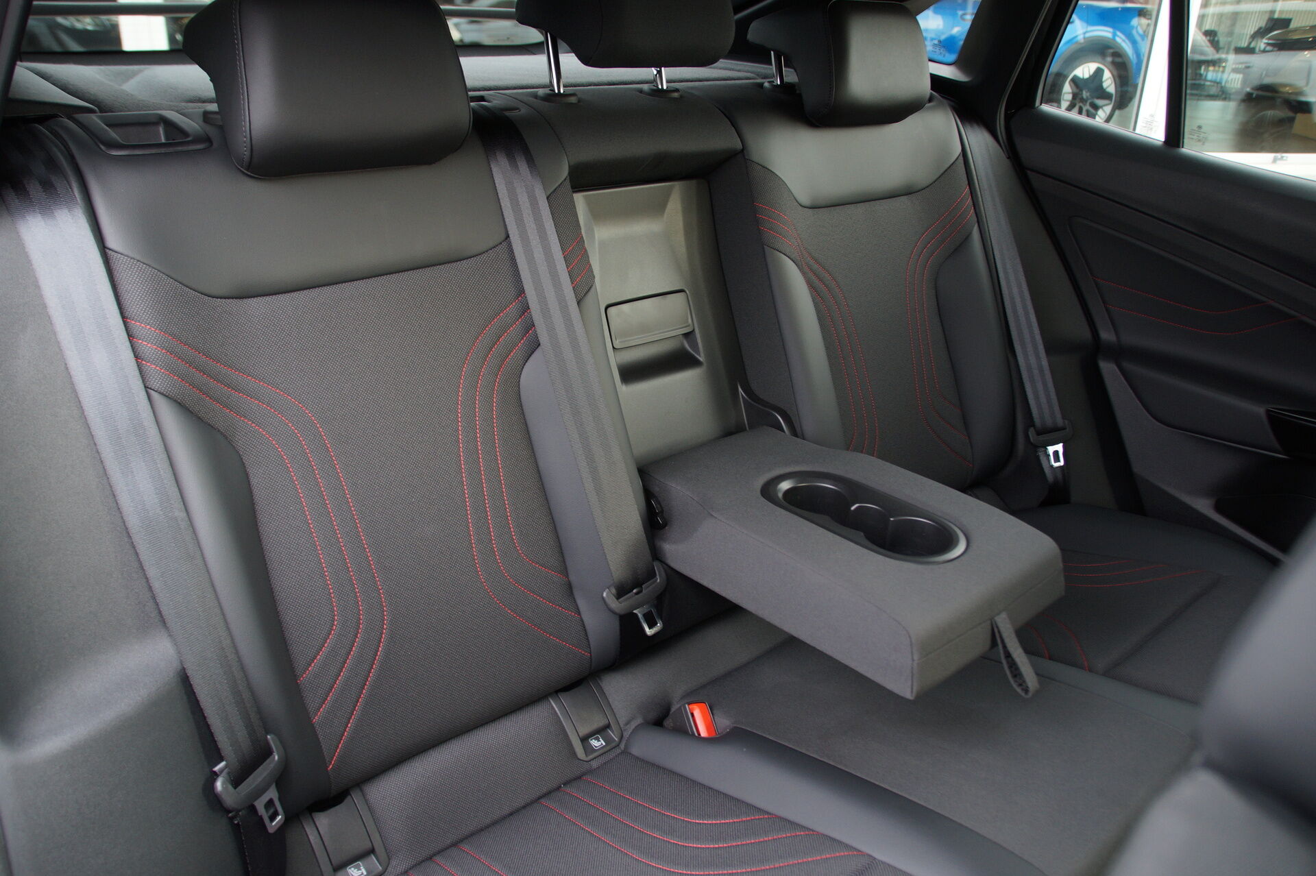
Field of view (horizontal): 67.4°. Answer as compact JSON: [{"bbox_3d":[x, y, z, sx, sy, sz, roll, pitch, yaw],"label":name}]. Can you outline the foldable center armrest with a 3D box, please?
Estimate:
[{"bbox_3d":[0.186,0.095,0.986,0.250,0.087,0.352,-17,29,-39],"label":"foldable center armrest"}]

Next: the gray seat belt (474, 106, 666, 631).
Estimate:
[{"bbox_3d":[-0.087,-0.059,0.997,0.070,0.530,0.055,-19,10,-22],"label":"gray seat belt"}]

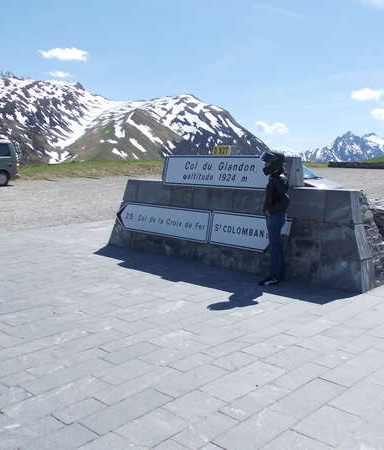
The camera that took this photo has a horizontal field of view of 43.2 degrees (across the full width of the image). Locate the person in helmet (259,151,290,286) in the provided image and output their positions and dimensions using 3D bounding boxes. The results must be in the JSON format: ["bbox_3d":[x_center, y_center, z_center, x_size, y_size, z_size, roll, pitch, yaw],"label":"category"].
[{"bbox_3d":[1.110,-0.091,6.487,0.430,1.750,0.500,-1,8,-8],"label":"person in helmet"}]

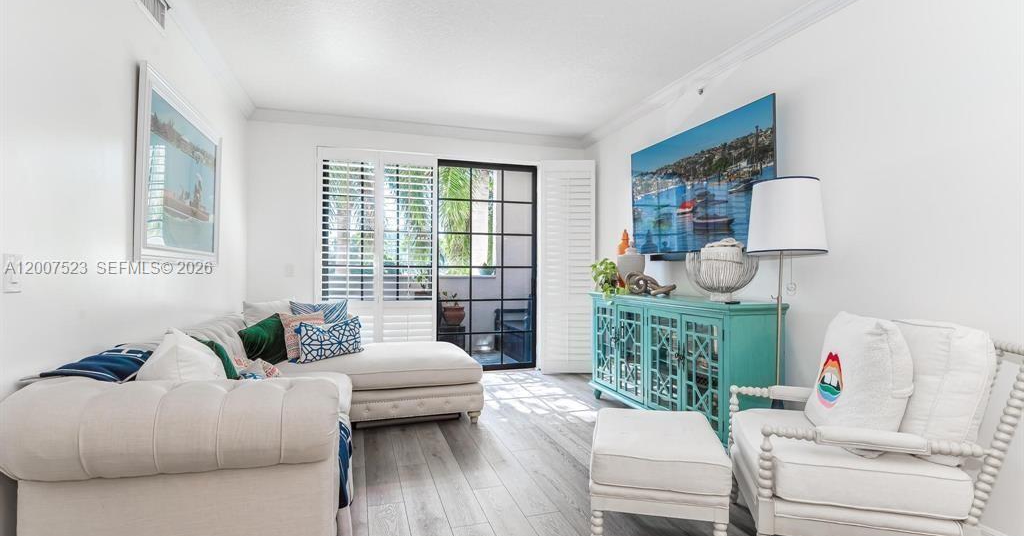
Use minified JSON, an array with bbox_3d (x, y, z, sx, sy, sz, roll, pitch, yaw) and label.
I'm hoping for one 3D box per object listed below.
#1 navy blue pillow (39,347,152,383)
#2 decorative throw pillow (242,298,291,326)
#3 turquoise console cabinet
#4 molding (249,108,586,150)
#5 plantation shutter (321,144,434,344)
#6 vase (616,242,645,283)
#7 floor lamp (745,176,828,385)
[{"bbox_3d":[-1.517,0.374,1.800,0.290,0.180,0.400,0,0,-12],"label":"navy blue pillow"},{"bbox_3d":[-1.932,0.500,3.896,0.480,0.460,0.150,0,-18,-40],"label":"decorative throw pillow"},{"bbox_3d":[1.213,0.720,3.754,0.455,0.962,1.820,0,0,-18],"label":"turquoise console cabinet"},{"bbox_3d":[-0.801,-1.463,5.136,3.554,0.100,0.075,0,0,-18],"label":"molding"},{"bbox_3d":[-1.380,-0.021,5.033,1.200,2.390,0.050,0,0,-18],"label":"plantation shutter"},{"bbox_3d":[1.046,-0.003,4.233,0.235,0.460,0.235,0,0,-18],"label":"vase"},{"bbox_3d":[1.464,0.353,2.601,0.375,1.667,0.375,0,0,-18],"label":"floor lamp"}]

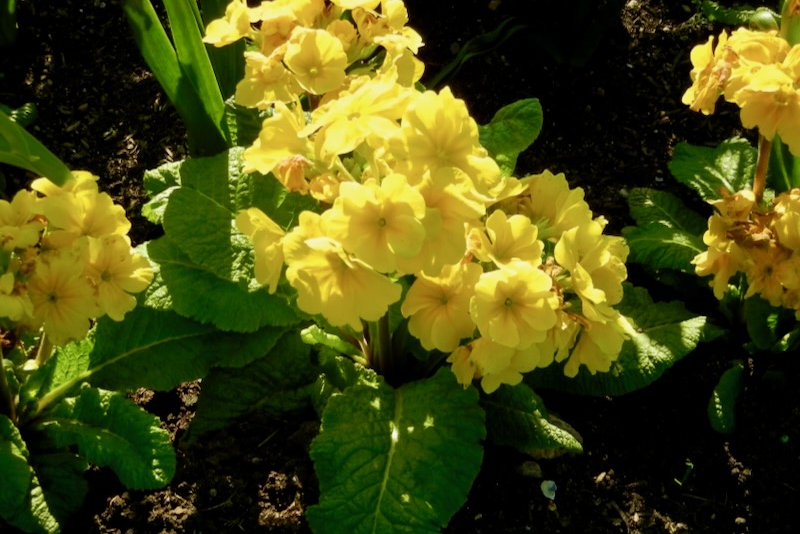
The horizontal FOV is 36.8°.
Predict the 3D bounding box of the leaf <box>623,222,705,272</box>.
[{"bbox_3d":[0.145,-0.011,0.659,0.047,0.018,0.036,4,40,4],"label":"leaf"}]

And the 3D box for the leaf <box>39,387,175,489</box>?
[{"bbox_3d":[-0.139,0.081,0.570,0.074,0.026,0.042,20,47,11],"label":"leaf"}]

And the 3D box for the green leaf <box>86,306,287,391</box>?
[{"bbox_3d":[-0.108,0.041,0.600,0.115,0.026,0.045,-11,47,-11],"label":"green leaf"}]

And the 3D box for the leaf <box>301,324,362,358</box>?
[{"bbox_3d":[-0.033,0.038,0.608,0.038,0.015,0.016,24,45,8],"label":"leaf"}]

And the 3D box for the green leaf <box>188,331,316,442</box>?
[{"bbox_3d":[-0.076,0.059,0.603,0.074,0.032,0.056,-11,41,-13],"label":"green leaf"}]

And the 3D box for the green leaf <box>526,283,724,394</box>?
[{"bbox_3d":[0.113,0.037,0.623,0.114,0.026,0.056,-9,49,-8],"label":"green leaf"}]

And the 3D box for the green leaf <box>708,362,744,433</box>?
[{"bbox_3d":[0.165,0.066,0.608,0.018,0.020,0.039,13,42,16],"label":"green leaf"}]

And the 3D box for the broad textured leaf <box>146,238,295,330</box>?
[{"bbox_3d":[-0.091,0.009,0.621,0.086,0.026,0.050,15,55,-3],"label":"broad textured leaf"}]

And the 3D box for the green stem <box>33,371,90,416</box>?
[{"bbox_3d":[-0.170,0.064,0.604,0.042,0.007,0.007,-37,42,14],"label":"green stem"}]

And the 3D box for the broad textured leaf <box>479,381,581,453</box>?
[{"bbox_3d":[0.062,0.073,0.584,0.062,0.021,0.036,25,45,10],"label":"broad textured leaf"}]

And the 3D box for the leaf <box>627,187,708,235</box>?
[{"bbox_3d":[0.154,-0.032,0.692,0.050,0.020,0.036,26,46,27],"label":"leaf"}]

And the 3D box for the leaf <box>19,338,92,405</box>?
[{"bbox_3d":[-0.172,0.052,0.602,0.040,0.022,0.028,-26,46,-27],"label":"leaf"}]

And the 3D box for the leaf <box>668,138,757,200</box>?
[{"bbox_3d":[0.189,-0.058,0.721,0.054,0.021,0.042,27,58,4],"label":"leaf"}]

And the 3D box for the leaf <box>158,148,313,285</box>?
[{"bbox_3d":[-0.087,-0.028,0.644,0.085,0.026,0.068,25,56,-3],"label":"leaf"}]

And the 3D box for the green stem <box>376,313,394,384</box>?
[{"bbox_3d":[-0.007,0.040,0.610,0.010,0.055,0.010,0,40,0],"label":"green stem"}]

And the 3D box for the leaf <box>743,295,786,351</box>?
[{"bbox_3d":[0.192,0.029,0.634,0.023,0.025,0.022,-4,40,-4],"label":"leaf"}]

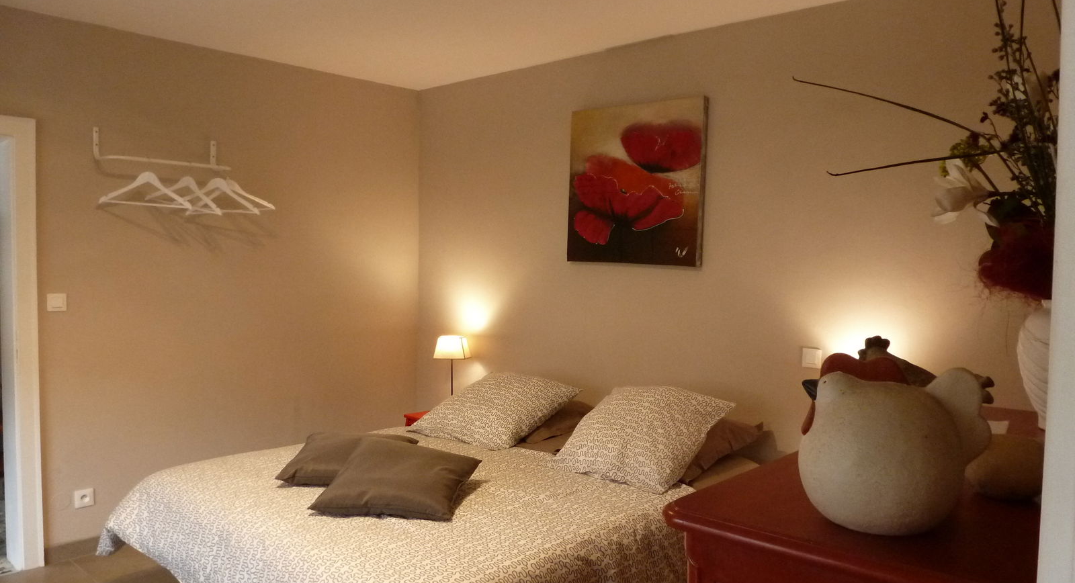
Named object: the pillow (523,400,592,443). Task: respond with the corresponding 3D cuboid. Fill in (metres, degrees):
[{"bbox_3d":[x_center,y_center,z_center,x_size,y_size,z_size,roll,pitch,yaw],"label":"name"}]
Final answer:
[{"bbox_3d":[-0.092,0.654,3.963,0.600,0.140,0.580,3,14,41],"label":"pillow"}]

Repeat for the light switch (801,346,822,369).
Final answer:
[{"bbox_3d":[1.197,0.295,3.260,0.084,0.084,0.018,3,3,41],"label":"light switch"}]

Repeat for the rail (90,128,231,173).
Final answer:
[{"bbox_3d":[-1.836,-0.702,3.697,0.240,0.174,0.600,3,3,43],"label":"rail"}]

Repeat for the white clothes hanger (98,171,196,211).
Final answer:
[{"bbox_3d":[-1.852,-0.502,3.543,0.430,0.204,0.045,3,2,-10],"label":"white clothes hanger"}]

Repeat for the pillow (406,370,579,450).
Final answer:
[{"bbox_3d":[-0.227,0.613,3.843,0.600,0.160,0.610,3,21,41],"label":"pillow"}]

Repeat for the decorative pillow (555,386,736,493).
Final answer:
[{"bbox_3d":[0.475,0.633,3.270,0.600,0.160,0.610,3,29,41],"label":"decorative pillow"}]

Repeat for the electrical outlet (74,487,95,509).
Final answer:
[{"bbox_3d":[-2.179,0.998,3.592,0.018,0.083,0.082,3,3,43],"label":"electrical outlet"}]

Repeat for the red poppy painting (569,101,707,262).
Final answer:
[{"bbox_3d":[0.491,-0.546,3.832,0.797,0.810,0.044,4,4,41],"label":"red poppy painting"}]

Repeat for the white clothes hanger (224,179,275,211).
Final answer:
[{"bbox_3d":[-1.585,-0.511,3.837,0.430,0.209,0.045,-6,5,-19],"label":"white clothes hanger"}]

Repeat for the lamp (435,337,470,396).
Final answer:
[{"bbox_3d":[-0.513,0.509,4.504,0.198,0.478,0.168,1,3,12],"label":"lamp"}]

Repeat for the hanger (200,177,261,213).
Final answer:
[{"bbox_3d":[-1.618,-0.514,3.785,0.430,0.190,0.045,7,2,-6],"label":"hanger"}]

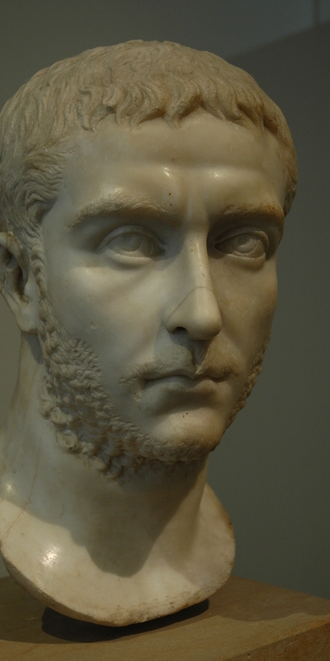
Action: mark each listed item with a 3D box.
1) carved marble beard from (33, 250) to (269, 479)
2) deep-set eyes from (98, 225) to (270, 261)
[{"bbox_3d":[-0.005,0.019,0.609,0.158,0.149,0.112,0,0,-21],"label":"carved marble beard"},{"bbox_3d":[0.012,-0.054,0.576,0.114,0.024,0.029,0,0,-21],"label":"deep-set eyes"}]

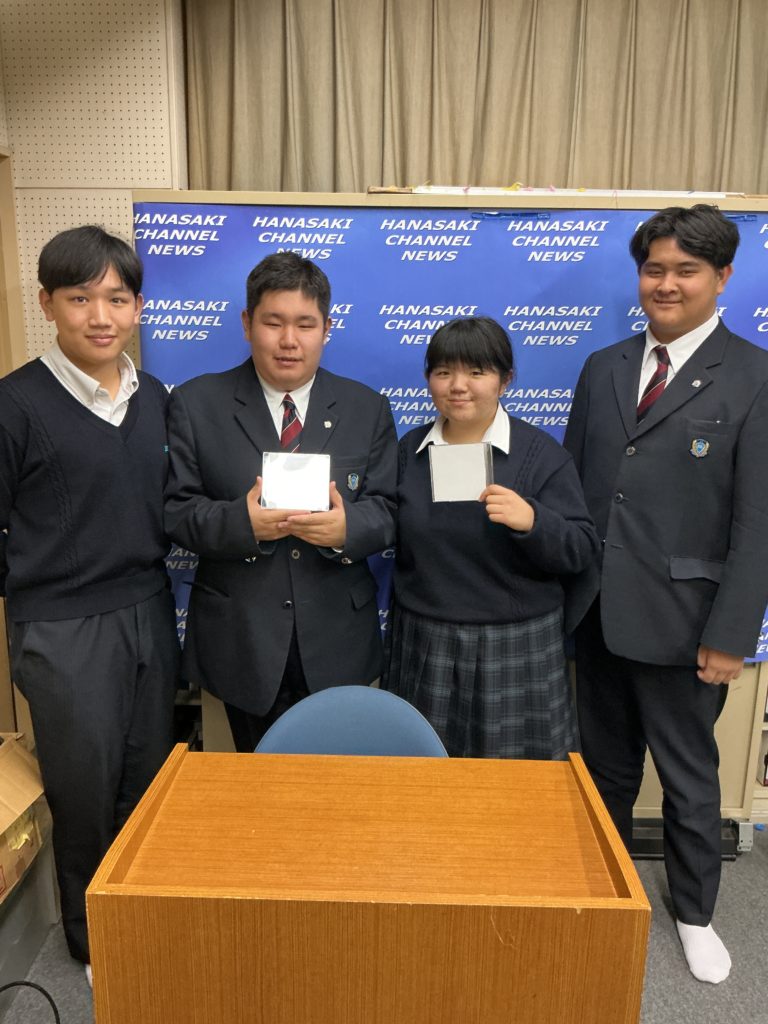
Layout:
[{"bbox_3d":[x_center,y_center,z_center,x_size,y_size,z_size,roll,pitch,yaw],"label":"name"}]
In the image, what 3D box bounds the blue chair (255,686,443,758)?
[{"bbox_3d":[-0.073,0.773,1.655,0.480,0.770,0.520,2,13,5],"label":"blue chair"}]

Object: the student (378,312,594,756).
[{"bbox_3d":[0.235,0.313,2.030,0.490,1.510,0.360,4,13,12],"label":"student"}]

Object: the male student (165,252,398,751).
[{"bbox_3d":[-0.229,0.251,1.987,0.520,1.635,0.380,0,13,-6],"label":"male student"}]

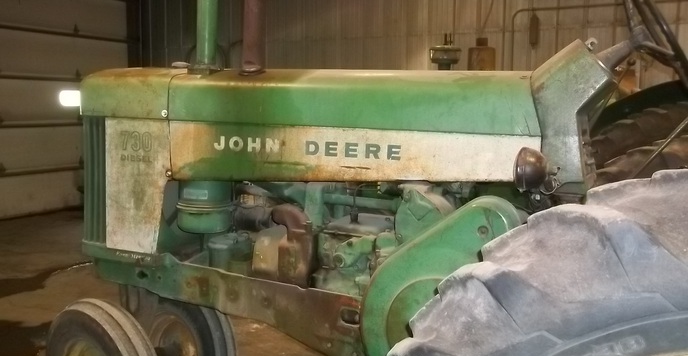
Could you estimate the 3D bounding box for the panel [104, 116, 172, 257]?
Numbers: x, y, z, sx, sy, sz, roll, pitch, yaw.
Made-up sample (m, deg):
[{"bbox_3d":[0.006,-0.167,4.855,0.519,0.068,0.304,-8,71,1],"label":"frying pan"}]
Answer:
[{"bbox_3d":[-0.798,0.038,2.485,0.375,0.534,0.040,6,8,31],"label":"panel"}]

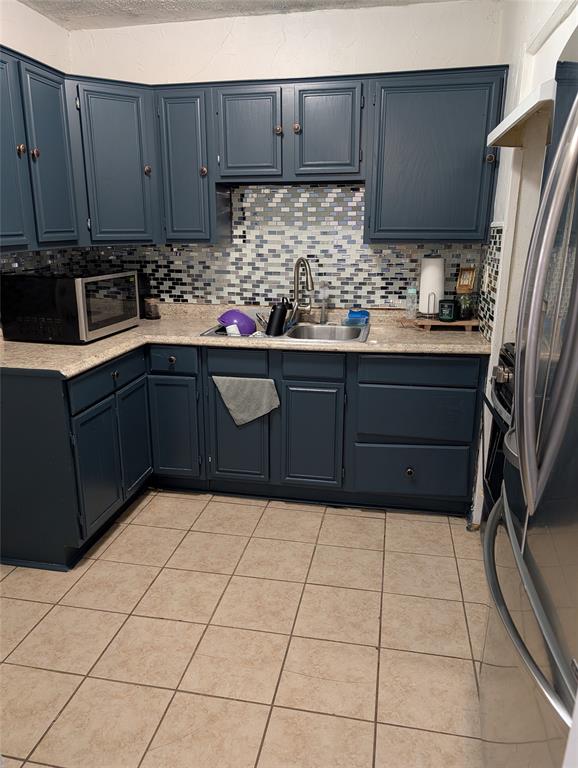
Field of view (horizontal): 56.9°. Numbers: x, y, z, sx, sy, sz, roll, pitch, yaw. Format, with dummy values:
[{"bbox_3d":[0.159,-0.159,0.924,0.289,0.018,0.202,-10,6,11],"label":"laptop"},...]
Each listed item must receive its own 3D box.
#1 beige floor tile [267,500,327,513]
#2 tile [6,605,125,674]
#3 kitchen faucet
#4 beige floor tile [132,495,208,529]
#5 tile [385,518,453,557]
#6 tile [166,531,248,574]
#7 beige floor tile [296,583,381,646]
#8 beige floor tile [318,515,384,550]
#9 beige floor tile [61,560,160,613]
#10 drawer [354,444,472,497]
[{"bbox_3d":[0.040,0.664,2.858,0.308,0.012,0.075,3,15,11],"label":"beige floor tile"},{"bbox_3d":[-0.789,0.920,1.931,0.308,0.012,0.300,3,15,11],"label":"tile"},{"bbox_3d":[0.073,-0.505,2.939,0.090,0.370,0.230,-5,16,-16],"label":"kitchen faucet"},{"bbox_3d":[-0.606,0.676,2.768,0.305,0.010,0.302,3,16,11],"label":"beige floor tile"},{"bbox_3d":[0.615,0.732,2.534,0.305,0.010,0.302,3,16,11],"label":"tile"},{"bbox_3d":[-0.363,0.777,2.449,0.308,0.012,0.300,3,15,11],"label":"tile"},{"bbox_3d":[0.194,0.884,2.043,0.308,0.012,0.300,3,15,11],"label":"beige floor tile"},{"bbox_3d":[0.309,0.718,2.592,0.305,0.010,0.302,3,16,11],"label":"beige floor tile"},{"bbox_3d":[-0.723,0.832,2.196,0.305,0.010,0.302,3,16,11],"label":"beige floor tile"},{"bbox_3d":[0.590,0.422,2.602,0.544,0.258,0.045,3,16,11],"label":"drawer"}]

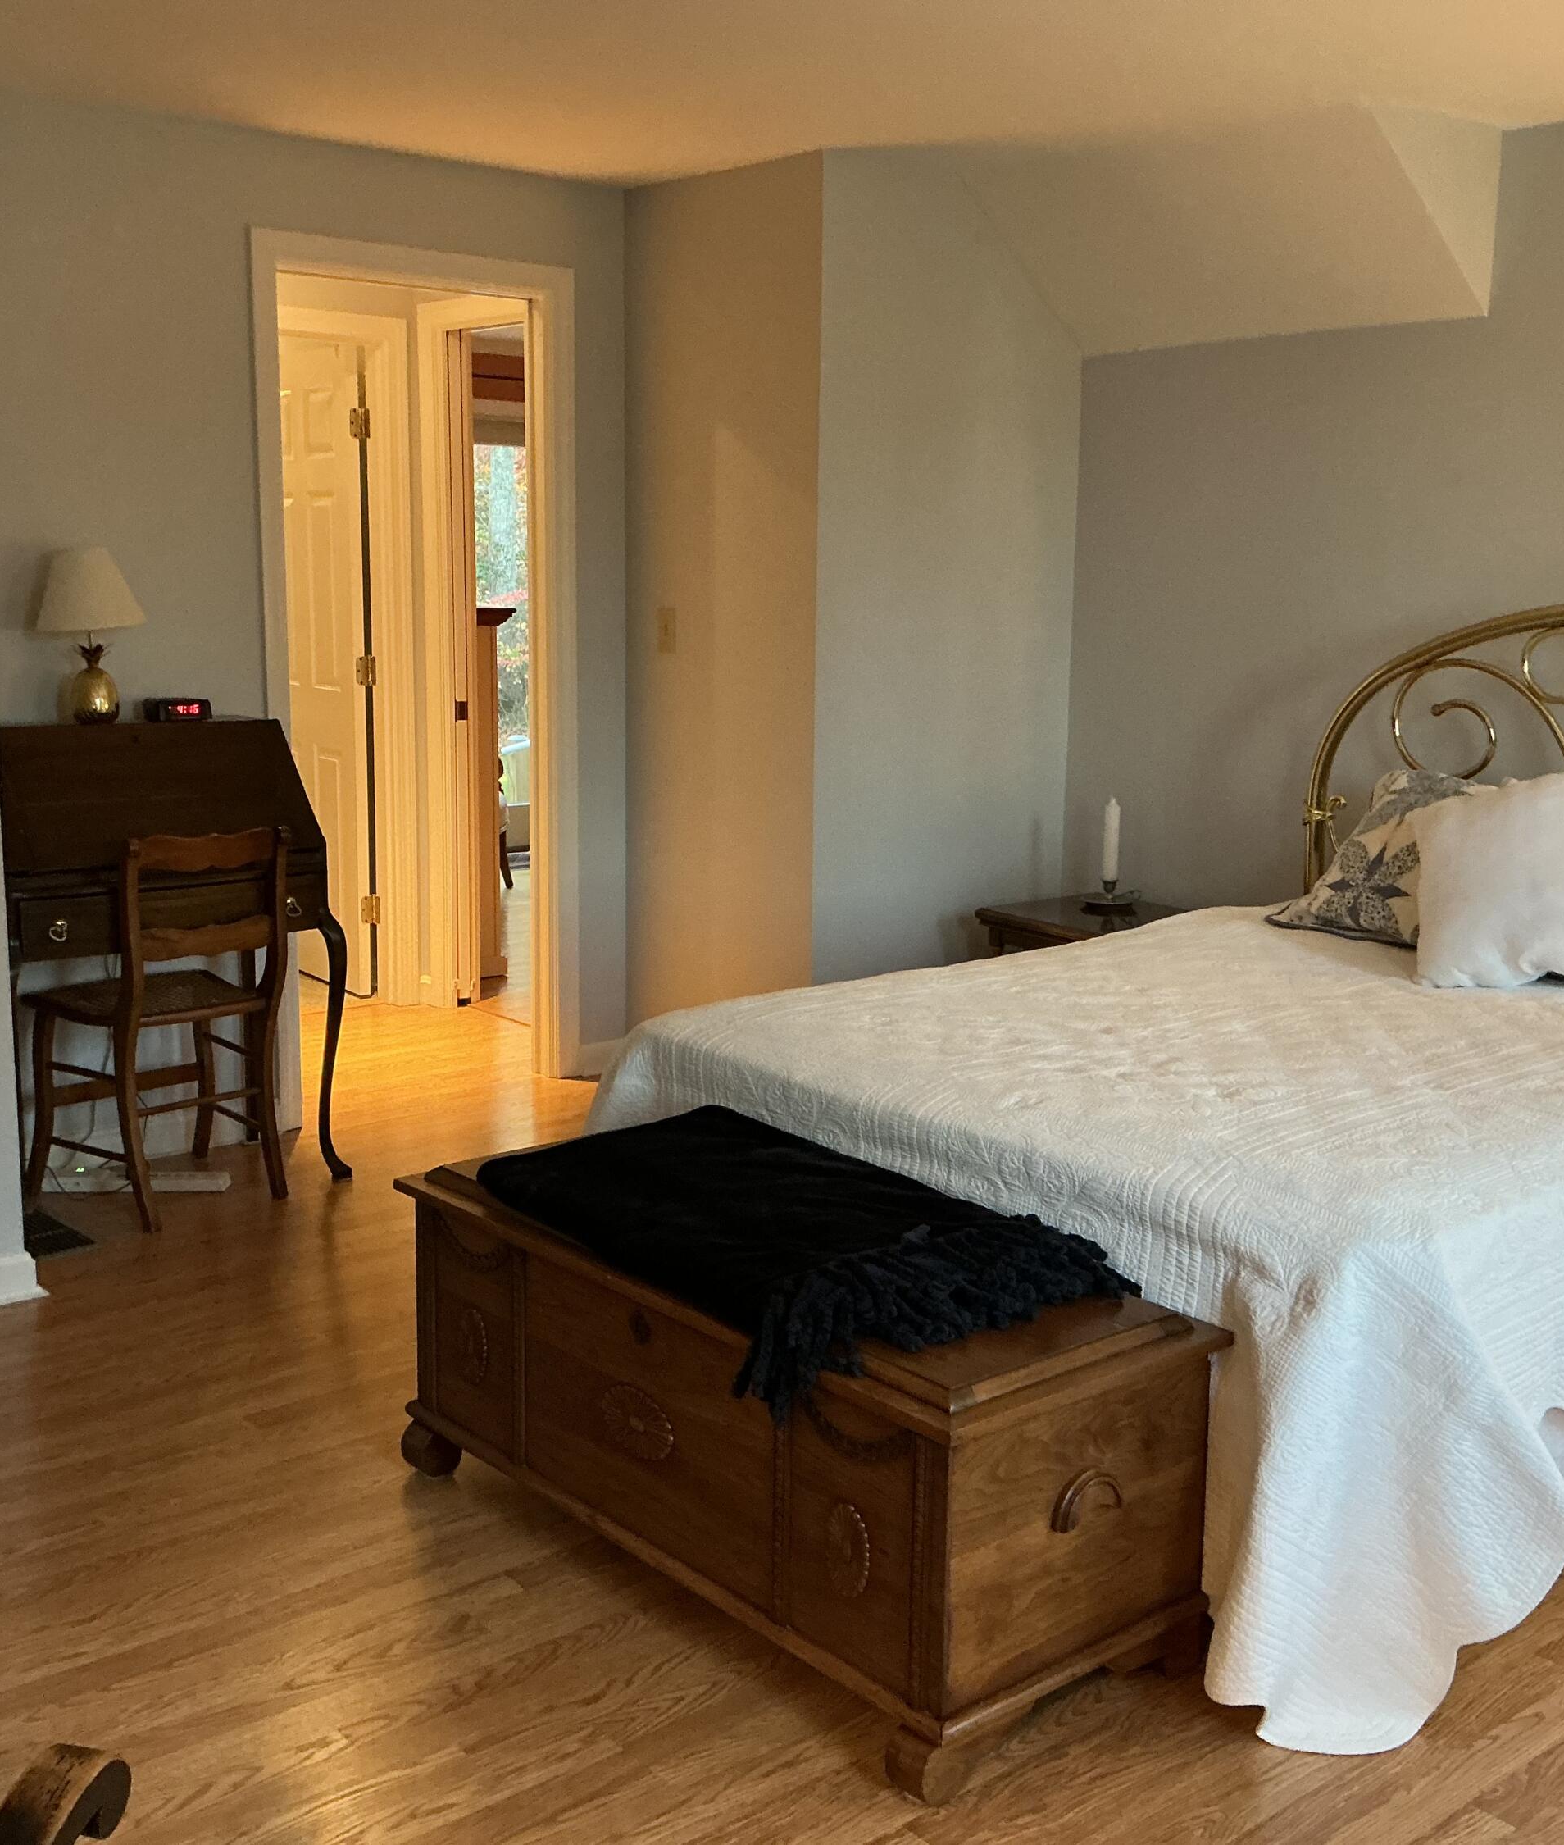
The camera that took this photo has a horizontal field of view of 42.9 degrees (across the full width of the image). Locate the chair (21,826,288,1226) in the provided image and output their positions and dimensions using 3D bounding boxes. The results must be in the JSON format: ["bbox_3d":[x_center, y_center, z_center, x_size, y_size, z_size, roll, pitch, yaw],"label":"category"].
[{"bbox_3d":[-1.357,0.200,4.371,0.436,0.830,0.438,10,13,43],"label":"chair"}]

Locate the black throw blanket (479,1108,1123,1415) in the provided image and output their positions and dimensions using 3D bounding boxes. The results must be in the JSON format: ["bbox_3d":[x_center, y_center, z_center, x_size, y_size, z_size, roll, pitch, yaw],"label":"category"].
[{"bbox_3d":[-0.014,0.445,2.701,0.520,0.150,0.920,-7,12,-41],"label":"black throw blanket"}]

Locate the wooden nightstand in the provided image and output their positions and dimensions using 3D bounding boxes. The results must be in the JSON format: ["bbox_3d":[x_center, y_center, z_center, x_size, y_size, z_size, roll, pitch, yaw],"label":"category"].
[{"bbox_3d":[0.806,0.262,4.992,0.420,0.565,0.480,-8,13,-42],"label":"wooden nightstand"}]

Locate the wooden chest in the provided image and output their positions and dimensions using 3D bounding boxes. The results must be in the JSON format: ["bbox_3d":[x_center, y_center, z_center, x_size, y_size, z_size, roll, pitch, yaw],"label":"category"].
[{"bbox_3d":[-0.016,0.664,2.758,0.499,0.478,1.149,-7,12,-41],"label":"wooden chest"}]

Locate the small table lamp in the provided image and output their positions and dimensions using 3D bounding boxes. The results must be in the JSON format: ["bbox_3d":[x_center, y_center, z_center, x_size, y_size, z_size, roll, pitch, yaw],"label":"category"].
[{"bbox_3d":[-1.512,-0.626,4.359,0.245,0.380,0.245,-7,12,-39],"label":"small table lamp"}]

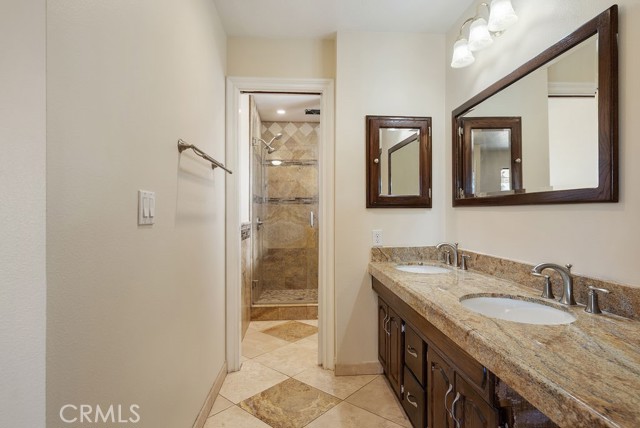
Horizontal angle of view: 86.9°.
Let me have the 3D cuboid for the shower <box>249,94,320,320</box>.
[{"bbox_3d":[-0.252,-0.084,4.260,1.070,2.450,1.170,0,0,-4],"label":"shower"}]

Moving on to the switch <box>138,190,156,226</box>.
[{"bbox_3d":[-0.582,-0.019,1.153,0.011,0.114,0.117,0,0,-4],"label":"switch"}]

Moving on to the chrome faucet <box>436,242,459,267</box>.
[{"bbox_3d":[0.850,0.273,2.247,0.155,0.157,0.050,0,0,-4],"label":"chrome faucet"}]

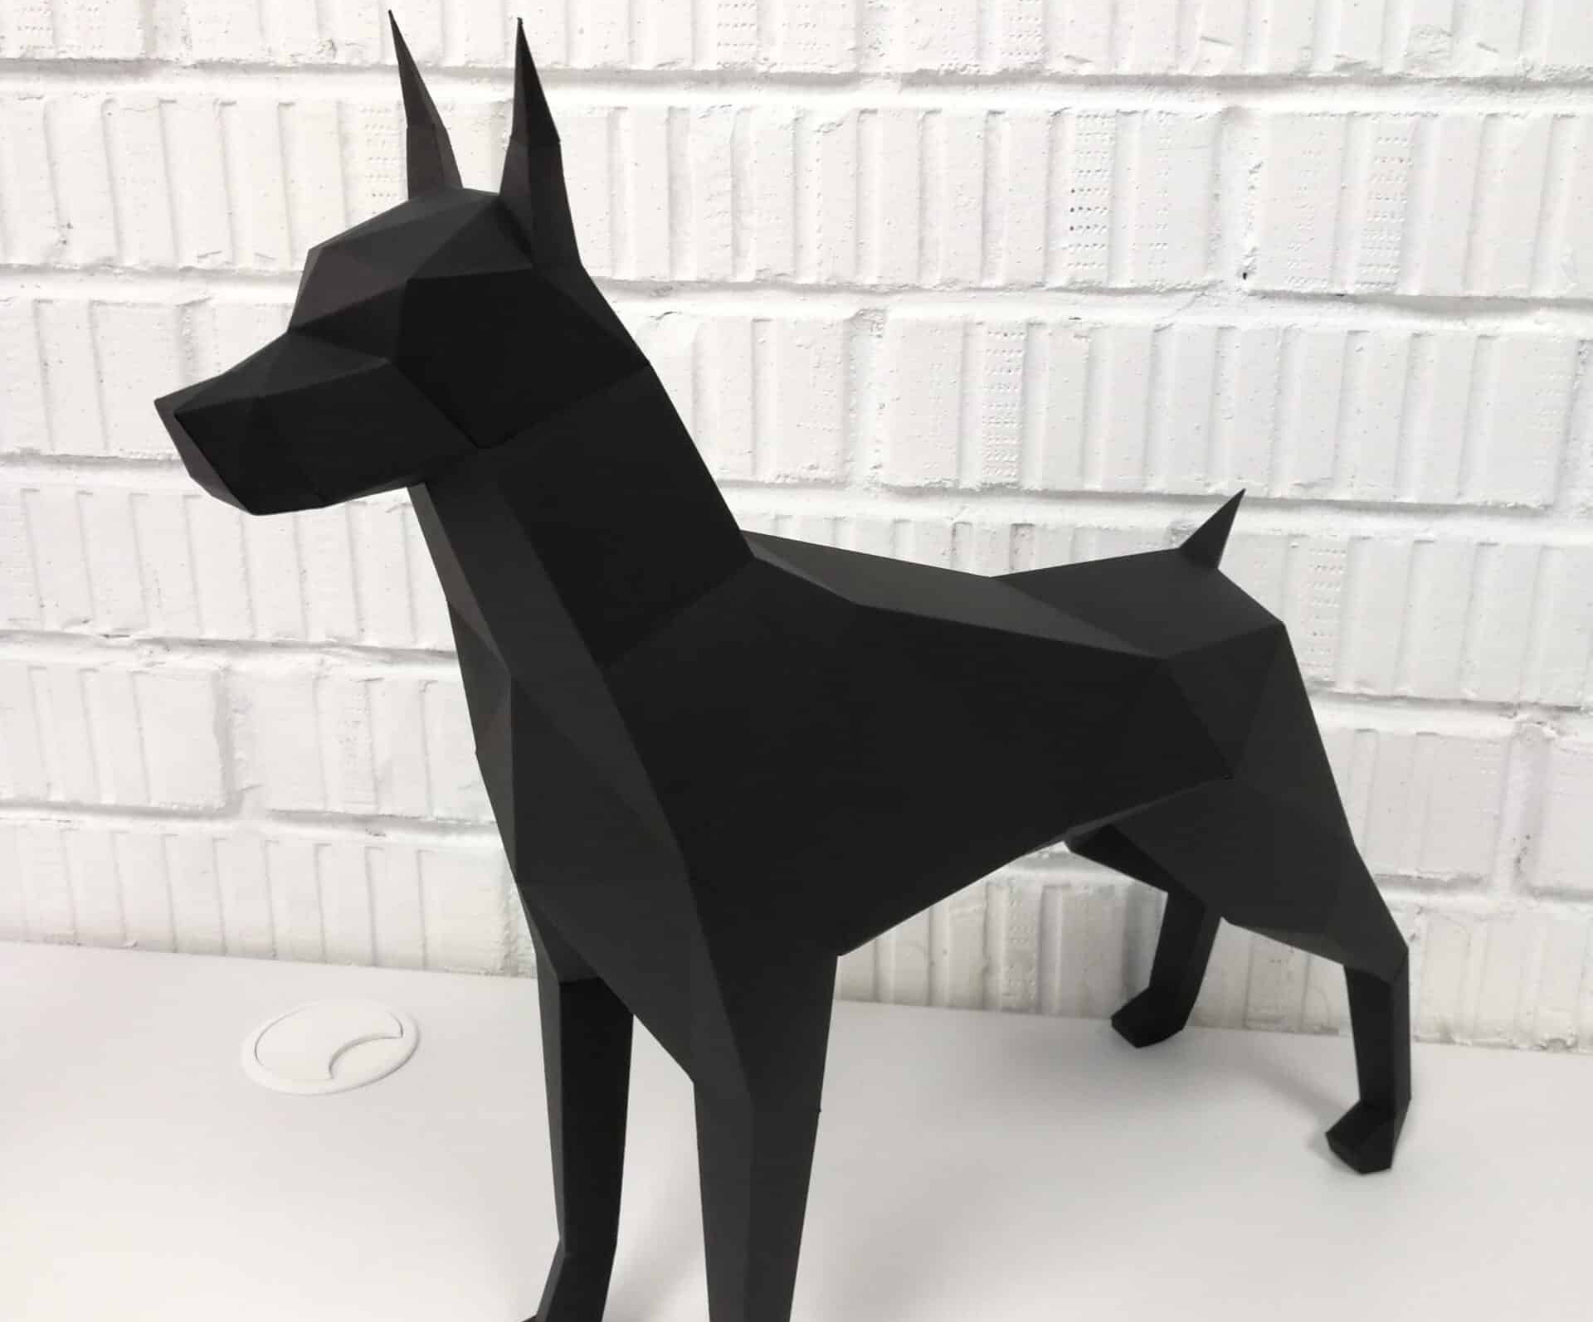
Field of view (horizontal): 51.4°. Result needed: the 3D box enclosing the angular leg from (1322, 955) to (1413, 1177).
[{"bbox_3d":[0.207,0.142,0.596,0.030,0.080,0.029,-14,23,-38],"label":"angular leg"}]

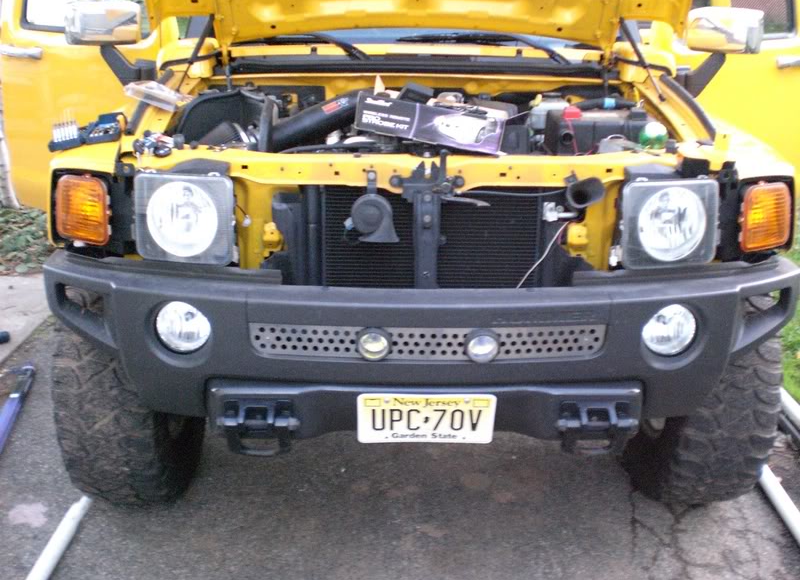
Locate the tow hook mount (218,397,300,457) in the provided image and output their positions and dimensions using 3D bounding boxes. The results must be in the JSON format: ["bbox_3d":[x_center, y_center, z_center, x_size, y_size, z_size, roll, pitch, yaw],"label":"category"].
[{"bbox_3d":[-0.328,0.319,2.049,0.178,0.115,0.095,0,17,-1],"label":"tow hook mount"}]

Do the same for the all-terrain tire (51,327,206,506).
[{"bbox_3d":[-0.790,0.234,2.697,0.290,0.820,0.820,0,17,-1],"label":"all-terrain tire"}]

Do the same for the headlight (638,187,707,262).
[{"bbox_3d":[0.662,-0.172,2.183,0.176,0.182,0.080,-1,17,-5],"label":"headlight"}]

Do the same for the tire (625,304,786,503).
[{"bbox_3d":[0.875,0.244,2.721,0.290,0.820,0.820,0,17,-1],"label":"tire"}]

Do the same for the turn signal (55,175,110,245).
[{"bbox_3d":[-0.777,-0.208,2.210,0.148,0.172,0.075,6,18,16],"label":"turn signal"}]

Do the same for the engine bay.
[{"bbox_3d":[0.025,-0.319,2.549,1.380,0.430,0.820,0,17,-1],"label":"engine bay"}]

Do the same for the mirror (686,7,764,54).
[{"bbox_3d":[1.078,-0.860,2.909,0.125,0.158,0.200,-13,22,-38],"label":"mirror"}]

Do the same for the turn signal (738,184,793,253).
[{"bbox_3d":[0.906,-0.192,2.236,0.148,0.172,0.075,-5,18,-18],"label":"turn signal"}]

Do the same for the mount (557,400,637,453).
[{"bbox_3d":[0.463,0.320,2.059,0.178,0.115,0.095,0,17,-1],"label":"mount"}]

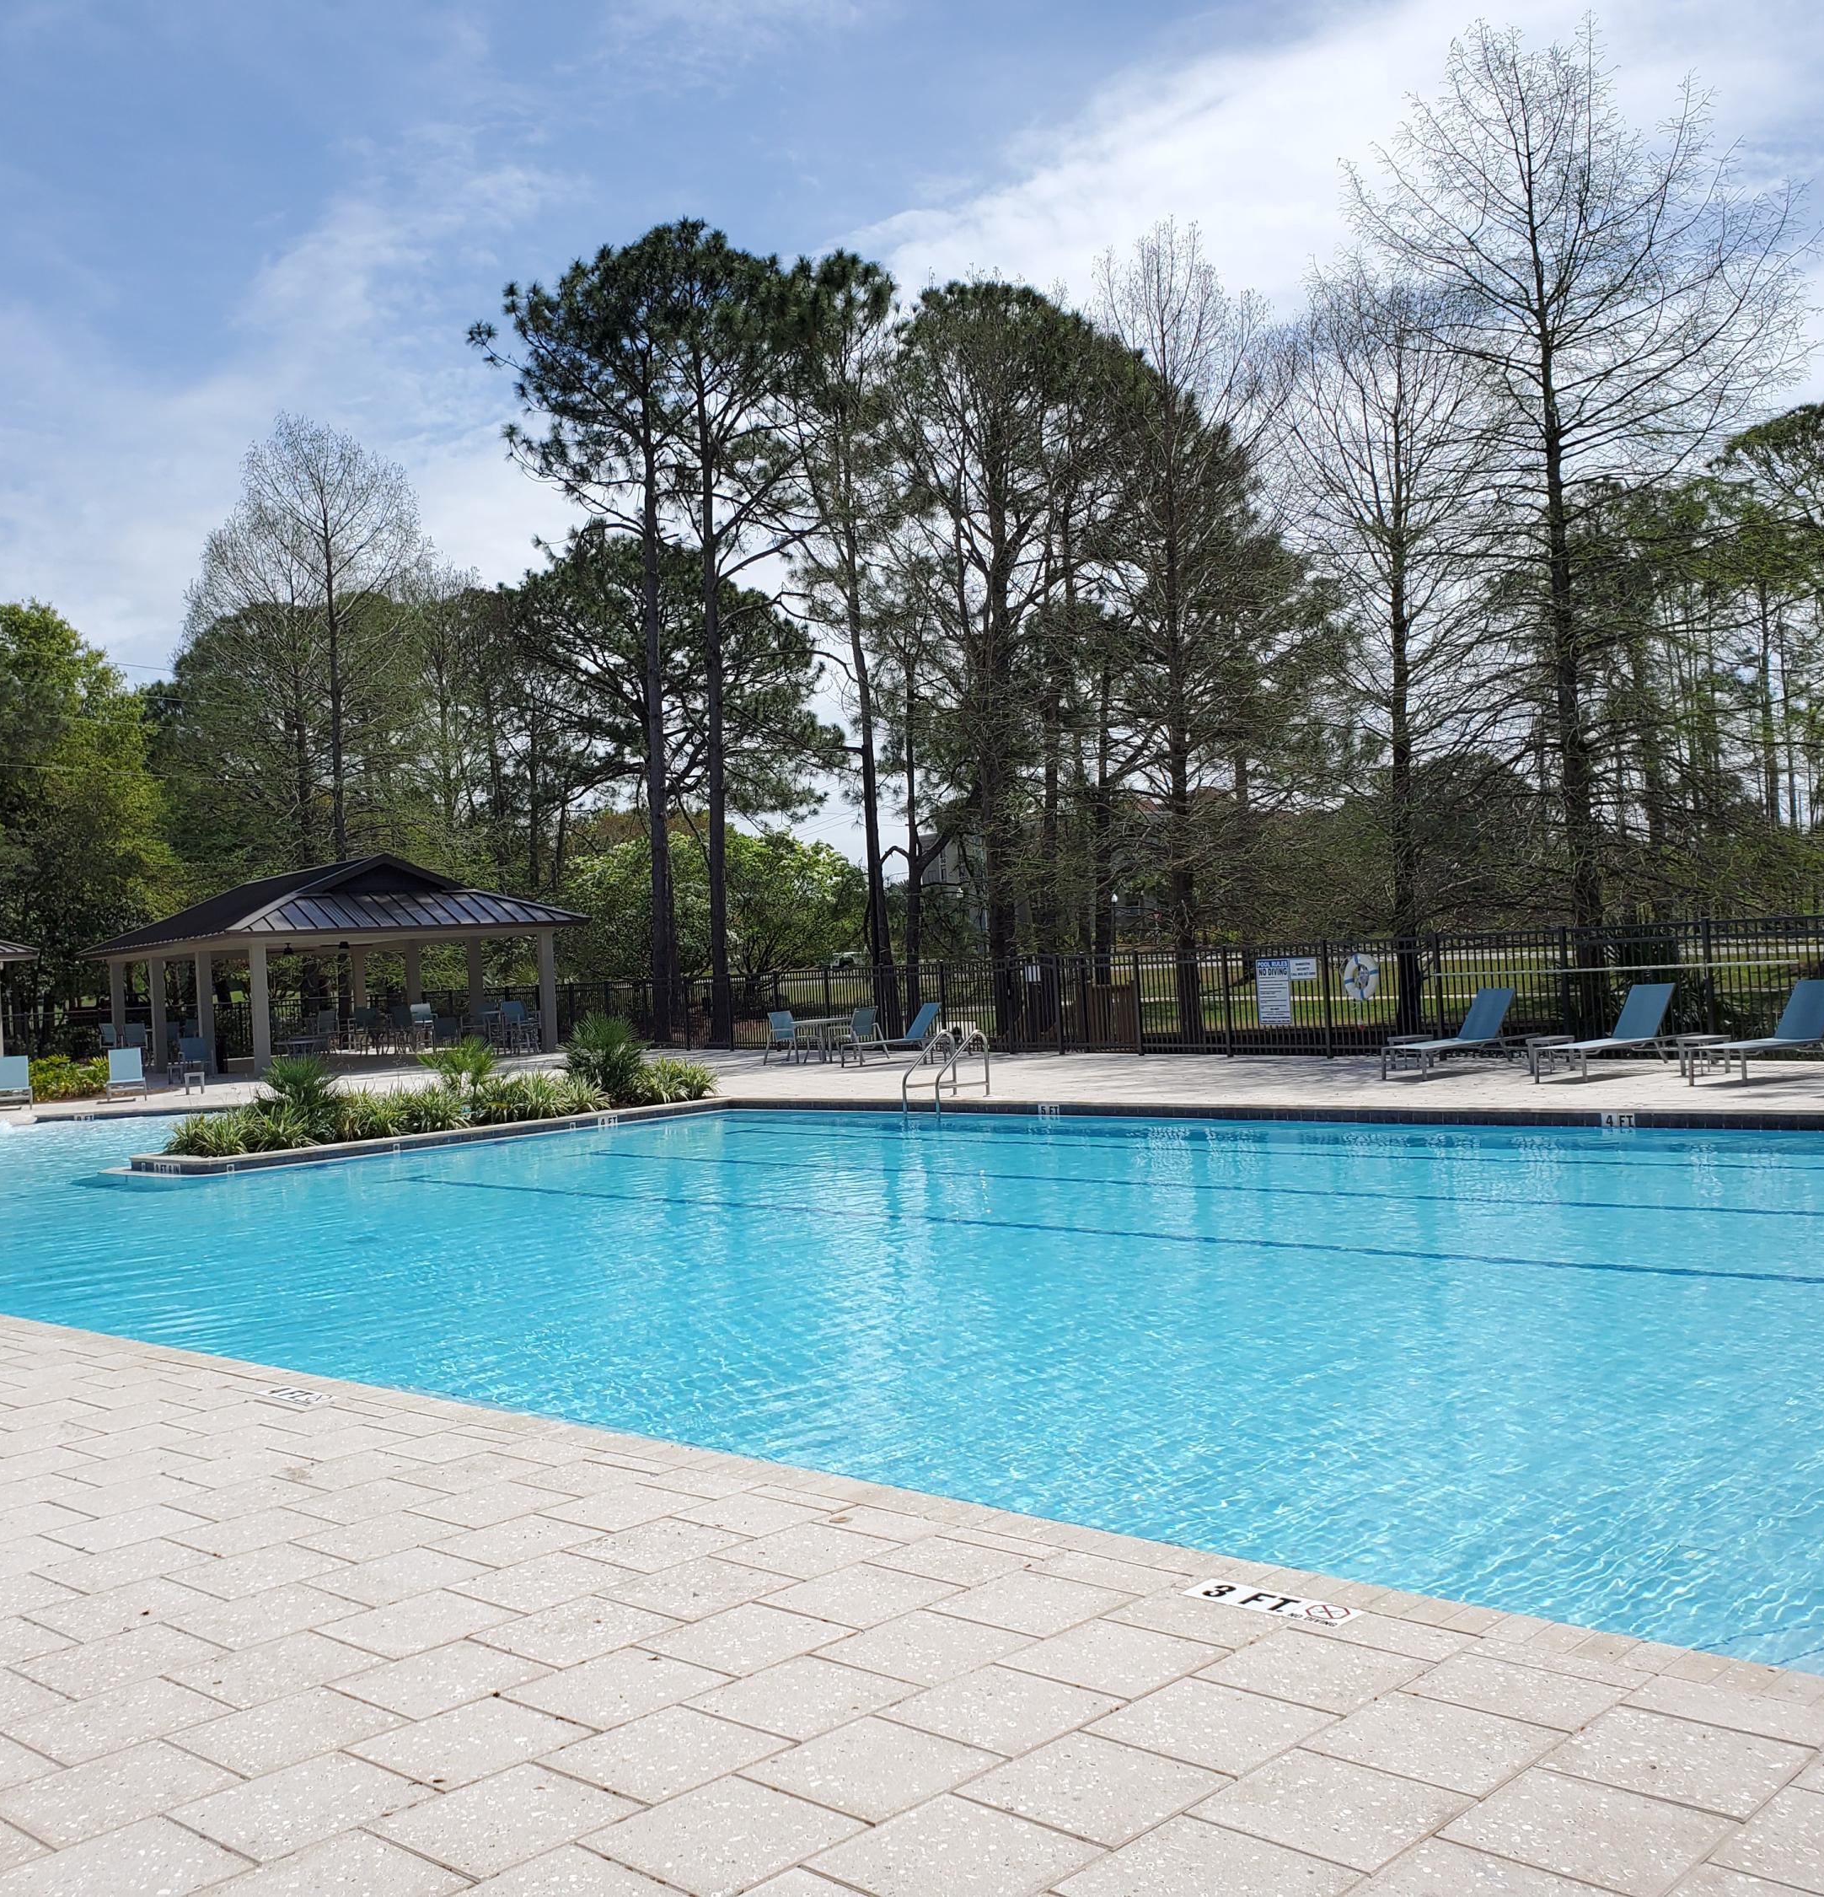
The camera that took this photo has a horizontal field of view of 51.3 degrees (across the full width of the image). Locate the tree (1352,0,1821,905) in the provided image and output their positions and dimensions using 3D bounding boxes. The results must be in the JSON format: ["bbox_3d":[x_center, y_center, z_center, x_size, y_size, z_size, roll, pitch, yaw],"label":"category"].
[{"bbox_3d":[9.986,-6.314,28.700,6.700,15.300,6.700,-3,-1,20],"label":"tree"}]

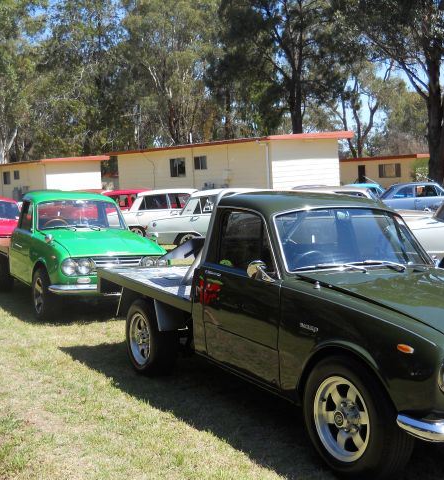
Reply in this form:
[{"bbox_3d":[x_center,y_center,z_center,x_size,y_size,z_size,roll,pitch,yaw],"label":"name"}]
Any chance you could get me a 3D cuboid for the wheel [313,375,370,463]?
[{"bbox_3d":[0.649,0.885,3.423,0.170,0.420,0.420,-2,4,-30],"label":"wheel"}]

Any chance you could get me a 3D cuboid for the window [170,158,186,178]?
[{"bbox_3d":[-2.026,-3.311,31.500,0.100,0.860,1.220,-7,7,-42],"label":"window"}]

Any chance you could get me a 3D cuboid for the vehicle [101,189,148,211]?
[{"bbox_3d":[-2.370,-0.808,20.461,4.080,1.390,1.500,-3,5,0],"label":"vehicle"}]

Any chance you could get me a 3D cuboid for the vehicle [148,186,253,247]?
[{"bbox_3d":[0.500,-0.440,15.500,4.100,1.410,1.530,-1,4,2],"label":"vehicle"}]

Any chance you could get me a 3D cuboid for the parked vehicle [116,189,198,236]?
[{"bbox_3d":[-1.010,-0.595,17.561,4.080,1.390,1.500,-3,5,0],"label":"parked vehicle"}]

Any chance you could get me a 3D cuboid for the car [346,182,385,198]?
[{"bbox_3d":[4.821,-1.169,23.060,4.080,1.380,1.500,-3,5,-8],"label":"car"}]

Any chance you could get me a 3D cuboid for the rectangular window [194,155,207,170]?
[{"bbox_3d":[-0.914,-3.325,29.500,0.100,0.600,1.200,-3,5,-28],"label":"rectangular window"}]

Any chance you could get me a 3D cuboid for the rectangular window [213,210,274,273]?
[{"bbox_3d":[0.145,0.005,4.309,0.060,0.380,0.730,16,-3,-31],"label":"rectangular window"}]

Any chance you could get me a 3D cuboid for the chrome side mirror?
[{"bbox_3d":[0.220,0.180,3.900,0.130,0.120,0.100,-2,6,-30],"label":"chrome side mirror"}]

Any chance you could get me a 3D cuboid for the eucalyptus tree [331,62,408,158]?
[{"bbox_3d":[10.800,-7.600,50.000,6.000,10.800,6.000,-1,4,0],"label":"eucalyptus tree"}]

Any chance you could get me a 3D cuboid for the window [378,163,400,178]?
[{"bbox_3d":[12.033,-4.906,49.000,0.100,0.970,1.850,-7,7,-41],"label":"window"}]

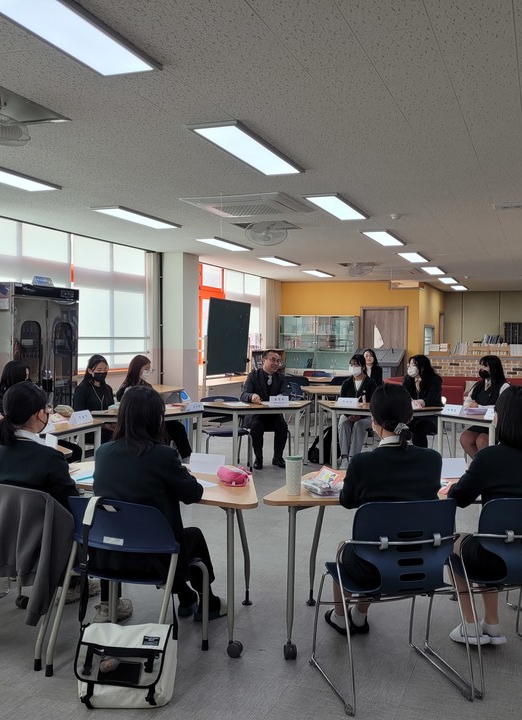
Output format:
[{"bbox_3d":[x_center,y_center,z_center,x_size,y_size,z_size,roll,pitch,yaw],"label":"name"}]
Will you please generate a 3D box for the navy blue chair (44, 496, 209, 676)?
[{"bbox_3d":[-0.561,0.917,3.108,0.480,0.790,0.520,1,2,19],"label":"navy blue chair"}]

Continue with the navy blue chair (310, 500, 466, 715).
[{"bbox_3d":[0.528,0.931,2.993,0.530,0.790,0.550,0,2,-15],"label":"navy blue chair"}]

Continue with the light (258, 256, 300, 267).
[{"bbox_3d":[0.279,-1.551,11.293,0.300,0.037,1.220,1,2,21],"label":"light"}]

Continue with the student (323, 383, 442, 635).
[{"bbox_3d":[0.499,0.725,3.292,0.460,1.260,0.740,0,2,-14],"label":"student"}]

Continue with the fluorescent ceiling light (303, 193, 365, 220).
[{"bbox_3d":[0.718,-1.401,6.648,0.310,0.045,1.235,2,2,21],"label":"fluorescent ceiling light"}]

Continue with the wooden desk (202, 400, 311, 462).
[{"bbox_3d":[-0.034,0.853,8.093,1.450,0.700,0.640,0,1,-15],"label":"wooden desk"}]

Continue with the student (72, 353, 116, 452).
[{"bbox_3d":[-1.643,0.582,7.396,0.470,1.270,0.740,-1,2,-41],"label":"student"}]

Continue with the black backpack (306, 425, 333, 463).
[{"bbox_3d":[0.737,0.967,8.499,0.240,0.440,0.310,2,2,45],"label":"black backpack"}]

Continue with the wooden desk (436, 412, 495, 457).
[{"bbox_3d":[2.177,0.885,6.944,0.640,0.700,1.450,-1,2,-29],"label":"wooden desk"}]

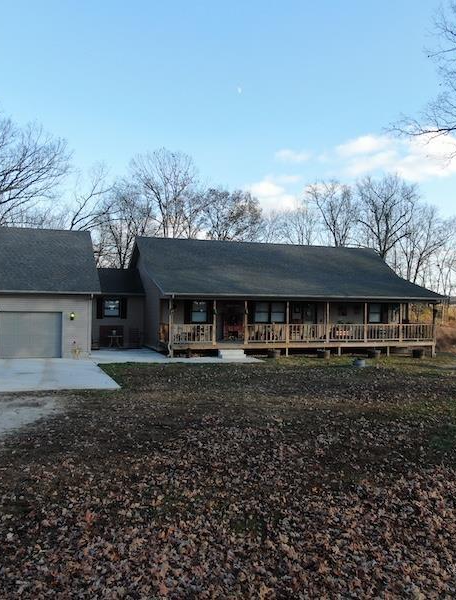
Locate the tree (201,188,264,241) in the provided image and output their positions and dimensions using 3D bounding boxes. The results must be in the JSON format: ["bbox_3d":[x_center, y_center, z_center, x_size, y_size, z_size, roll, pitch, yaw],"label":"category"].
[{"bbox_3d":[0.334,-3.531,49.950,5.769,13.041,5.769,1,0,0],"label":"tree"}]

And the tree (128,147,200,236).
[{"bbox_3d":[-6.163,-5.768,52.933,7.262,17.417,7.262,1,0,0],"label":"tree"}]

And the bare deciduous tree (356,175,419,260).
[{"bbox_3d":[13.835,-3.978,48.945,5.477,14.217,5.477,1,0,0],"label":"bare deciduous tree"}]

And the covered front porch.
[{"bbox_3d":[3.934,1.418,29.005,14.950,2.900,2.650,1,0,-18],"label":"covered front porch"}]

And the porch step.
[{"bbox_3d":[0.245,2.566,26.220,1.280,0.420,0.650,1,0,-18],"label":"porch step"}]

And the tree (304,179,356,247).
[{"bbox_3d":[9.713,-4.247,52.943,4.968,14.726,4.968,1,0,0],"label":"tree"}]

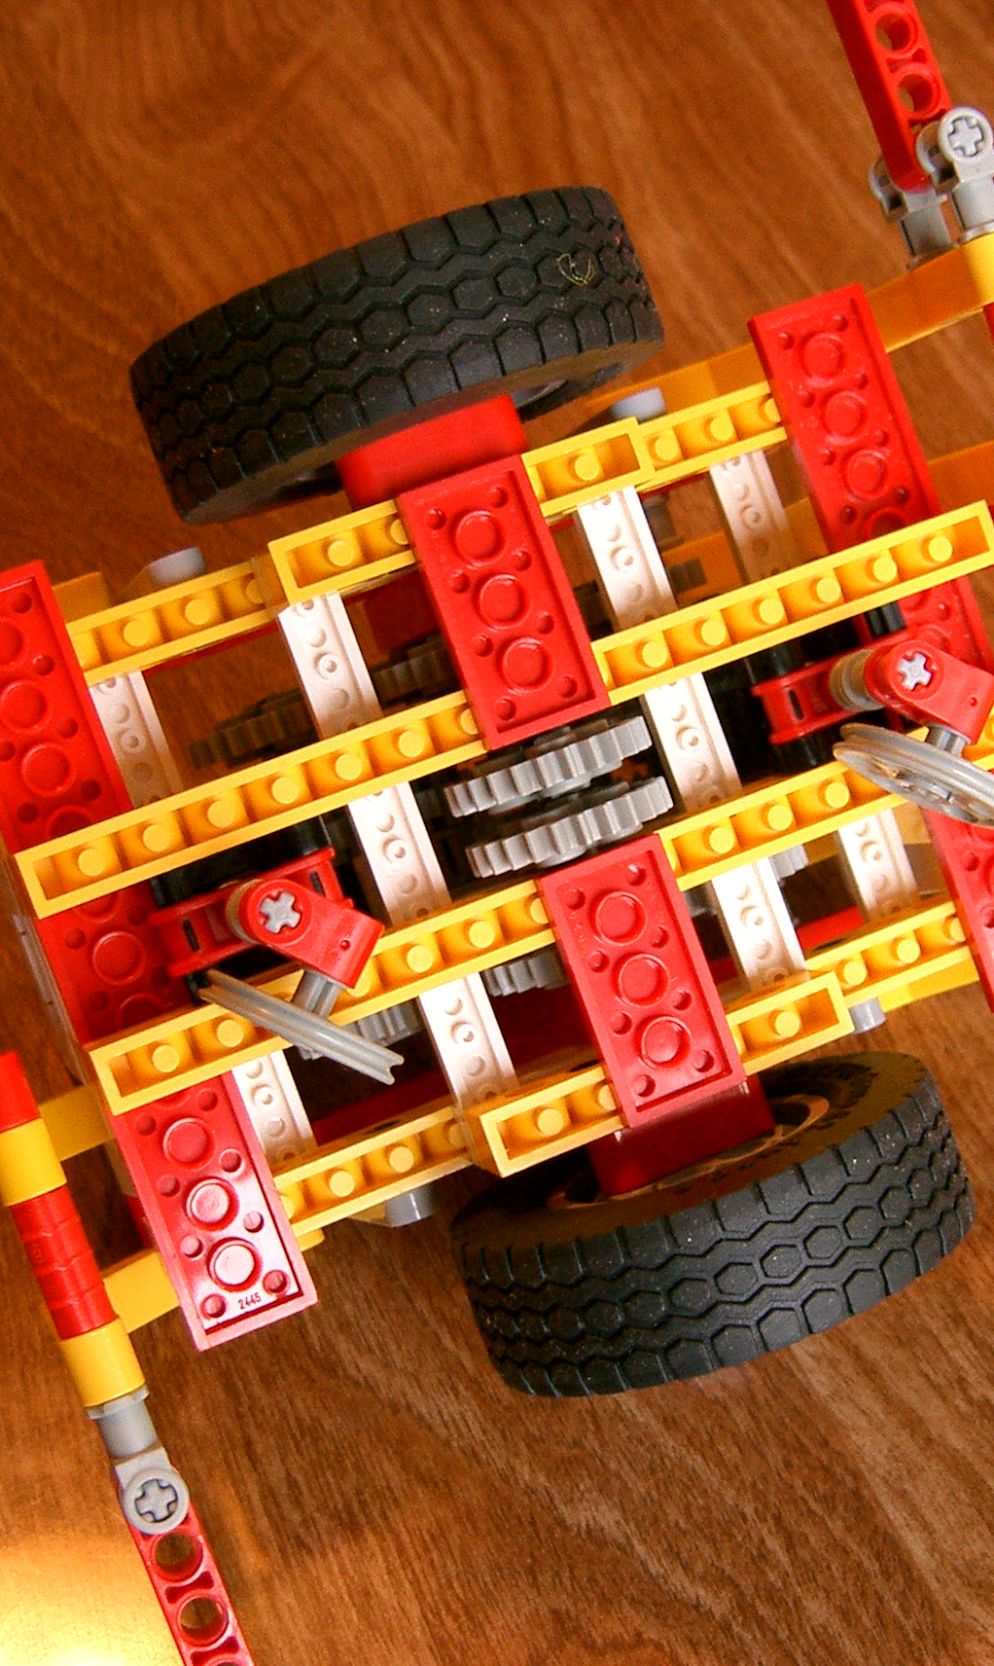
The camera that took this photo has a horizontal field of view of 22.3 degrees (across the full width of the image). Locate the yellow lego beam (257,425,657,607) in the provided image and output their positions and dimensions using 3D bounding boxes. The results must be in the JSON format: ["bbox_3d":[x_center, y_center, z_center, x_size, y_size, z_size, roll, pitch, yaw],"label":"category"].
[{"bbox_3d":[-0.005,-0.038,0.307,0.048,0.011,0.008,-21,93,-13],"label":"yellow lego beam"}]

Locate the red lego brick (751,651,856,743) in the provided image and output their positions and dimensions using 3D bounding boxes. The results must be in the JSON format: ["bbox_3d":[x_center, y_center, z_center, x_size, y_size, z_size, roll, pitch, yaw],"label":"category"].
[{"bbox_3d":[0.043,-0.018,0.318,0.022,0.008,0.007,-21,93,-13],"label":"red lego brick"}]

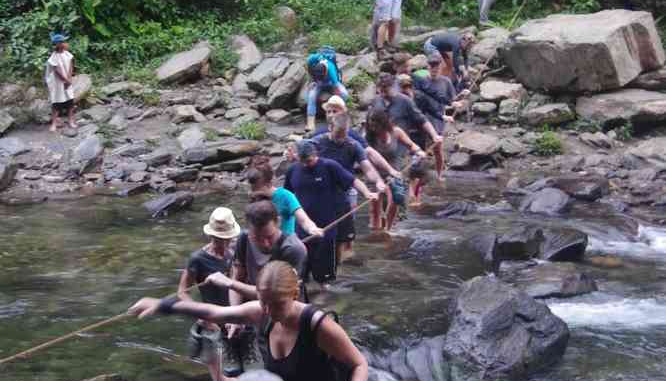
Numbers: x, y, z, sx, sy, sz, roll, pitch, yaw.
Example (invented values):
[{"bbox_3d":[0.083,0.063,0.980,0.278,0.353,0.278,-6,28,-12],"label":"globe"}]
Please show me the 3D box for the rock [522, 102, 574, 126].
[{"bbox_3d":[3.059,-1.093,19.300,0.730,0.270,0.500,0,10,0],"label":"rock"}]

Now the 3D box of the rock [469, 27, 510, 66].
[{"bbox_3d":[2.440,-2.245,21.200,0.660,0.500,0.550,0,10,0],"label":"rock"}]

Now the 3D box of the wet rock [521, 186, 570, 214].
[{"bbox_3d":[2.595,0.122,16.600,0.590,0.280,0.480,0,11,0],"label":"wet rock"}]

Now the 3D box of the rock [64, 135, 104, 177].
[{"bbox_3d":[-3.326,-0.455,18.200,0.500,0.480,0.420,0,11,0],"label":"rock"}]

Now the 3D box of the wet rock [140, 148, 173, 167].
[{"bbox_3d":[-2.272,-0.425,17.500,0.420,0.200,0.340,0,10,0],"label":"wet rock"}]

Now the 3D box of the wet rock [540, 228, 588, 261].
[{"bbox_3d":[2.503,0.584,14.700,0.530,0.360,0.480,0,10,0],"label":"wet rock"}]

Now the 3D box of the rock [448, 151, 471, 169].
[{"bbox_3d":[1.749,-0.415,18.800,0.330,0.250,0.300,0,10,0],"label":"rock"}]

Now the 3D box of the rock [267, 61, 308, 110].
[{"bbox_3d":[-0.664,-1.498,19.400,0.580,0.690,0.620,0,8,0],"label":"rock"}]

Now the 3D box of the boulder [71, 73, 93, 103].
[{"bbox_3d":[-3.766,-1.515,20.200,0.420,0.450,0.400,0,8,0],"label":"boulder"}]

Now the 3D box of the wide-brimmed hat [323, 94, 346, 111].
[{"bbox_3d":[0.021,-0.921,14.400,0.280,0.150,0.310,10,13,30],"label":"wide-brimmed hat"}]

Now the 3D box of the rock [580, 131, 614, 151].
[{"bbox_3d":[3.794,-0.703,19.500,0.480,0.280,0.360,0,10,0],"label":"rock"}]

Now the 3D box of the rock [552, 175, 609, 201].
[{"bbox_3d":[2.967,-0.024,16.300,0.660,0.250,0.500,0,10,0],"label":"rock"}]

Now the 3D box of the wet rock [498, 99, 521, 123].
[{"bbox_3d":[2.687,-1.218,20.700,0.330,0.340,0.320,0,11,0],"label":"wet rock"}]

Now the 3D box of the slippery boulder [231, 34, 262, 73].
[{"bbox_3d":[-1.317,-2.086,20.700,0.480,0.600,0.460,0,8,0],"label":"slippery boulder"}]

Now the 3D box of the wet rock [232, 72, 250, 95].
[{"bbox_3d":[-1.420,-1.661,21.100,0.330,0.370,0.330,0,10,0],"label":"wet rock"}]

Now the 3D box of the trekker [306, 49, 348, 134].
[{"bbox_3d":[-0.088,-1.374,18.500,0.600,1.150,0.750,3,8,18],"label":"trekker"}]

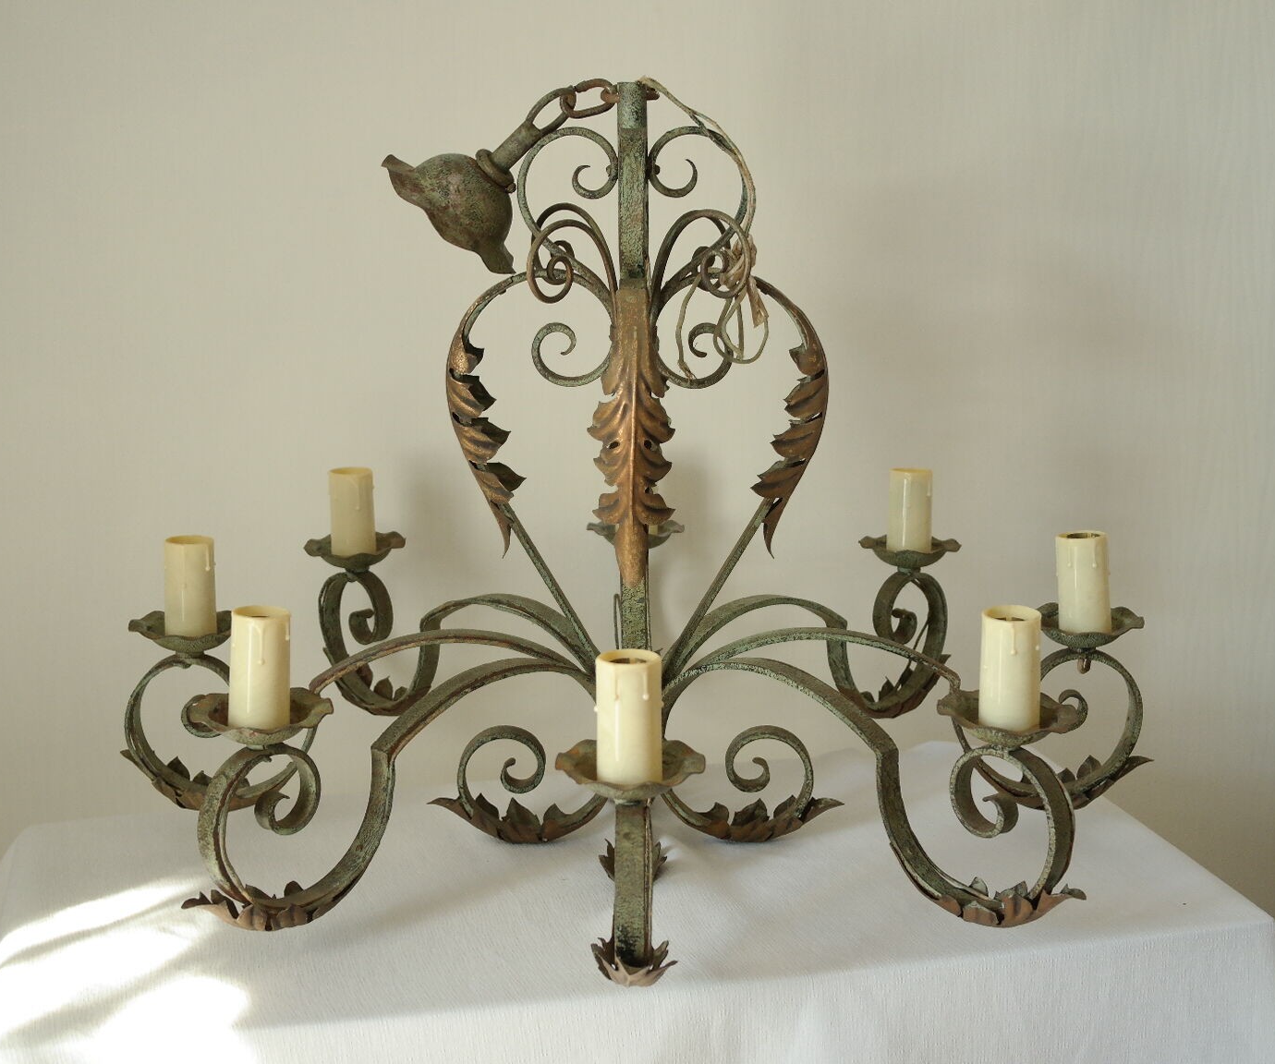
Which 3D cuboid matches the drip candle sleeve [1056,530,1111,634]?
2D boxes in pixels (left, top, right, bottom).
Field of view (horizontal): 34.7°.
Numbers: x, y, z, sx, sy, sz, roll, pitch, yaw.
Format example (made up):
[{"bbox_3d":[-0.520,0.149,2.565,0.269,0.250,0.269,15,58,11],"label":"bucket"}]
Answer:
[{"bbox_3d":[0.264,0.032,1.206,0.030,0.062,0.030,-4,12,1],"label":"drip candle sleeve"}]

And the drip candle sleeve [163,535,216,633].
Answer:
[{"bbox_3d":[-0.264,0.035,1.207,0.030,0.062,0.030,2,12,0],"label":"drip candle sleeve"}]

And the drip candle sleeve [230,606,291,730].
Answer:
[{"bbox_3d":[-0.189,0.070,1.025,0.030,0.062,0.030,3,12,-1],"label":"drip candle sleeve"}]

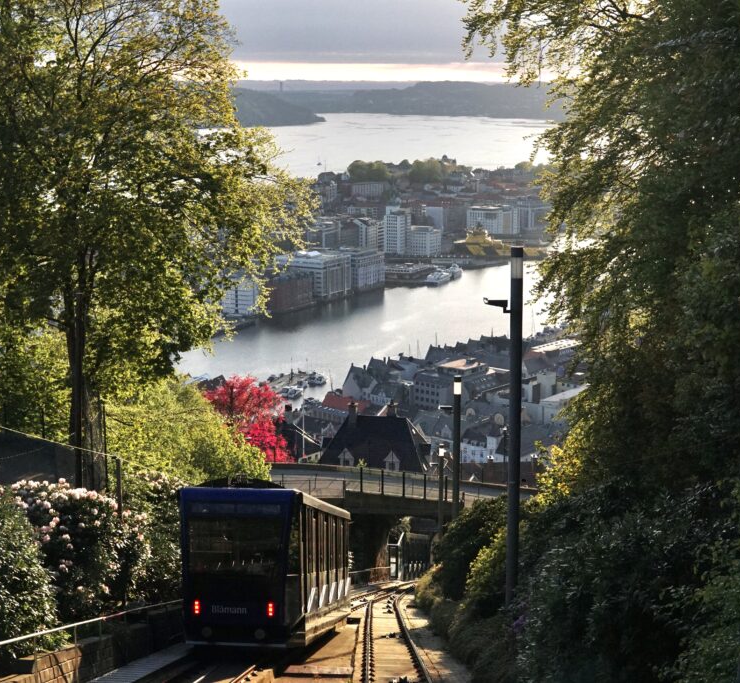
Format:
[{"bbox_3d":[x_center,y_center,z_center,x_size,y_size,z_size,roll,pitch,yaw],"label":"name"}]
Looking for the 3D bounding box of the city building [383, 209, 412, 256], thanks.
[{"bbox_3d":[24.800,-99.809,1150.248,16.000,42.000,20.000,7,14,31],"label":"city building"}]

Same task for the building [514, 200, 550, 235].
[{"bbox_3d":[162.213,-127.142,1298.558,18.000,28.000,50.000,6,13,26],"label":"building"}]

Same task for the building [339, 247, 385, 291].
[{"bbox_3d":[-6.900,-56.428,982.534,20.000,28.000,38.000,7,14,31],"label":"building"}]

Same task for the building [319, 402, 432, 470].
[{"bbox_3d":[0.800,12.908,145.322,12.300,12.500,12.300,1,11,6],"label":"building"}]

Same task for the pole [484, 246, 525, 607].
[{"bbox_3d":[2.263,1.554,21.820,0.570,6.343,0.200,-1,11,-6],"label":"pole"}]

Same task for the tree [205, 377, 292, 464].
[{"bbox_3d":[-8.400,6.395,91.513,6.800,8.300,6.600,0,11,0],"label":"tree"}]

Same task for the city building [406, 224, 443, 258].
[{"bbox_3d":[46.267,-88.051,1109.996,21.000,25.000,22.000,6,13,29],"label":"city building"}]

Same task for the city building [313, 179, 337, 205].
[{"bbox_3d":[-43.819,-148.843,1287.343,22.000,21.000,13.500,8,14,34],"label":"city building"}]

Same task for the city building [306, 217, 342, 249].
[{"bbox_3d":[-38.000,-81.429,1060.103,20.000,35.000,22.000,7,14,31],"label":"city building"}]

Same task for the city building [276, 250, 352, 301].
[{"bbox_3d":[-41.544,-49.179,927.656,41.000,27.000,34.000,8,14,34],"label":"city building"}]

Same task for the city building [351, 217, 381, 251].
[{"bbox_3d":[-4.500,-88.840,1101.456,20.000,35.000,20.000,7,14,31],"label":"city building"}]

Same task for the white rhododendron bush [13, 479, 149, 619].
[{"bbox_3d":[-6.626,4.761,29.300,2.850,2.950,2.700,0,12,0],"label":"white rhododendron bush"}]

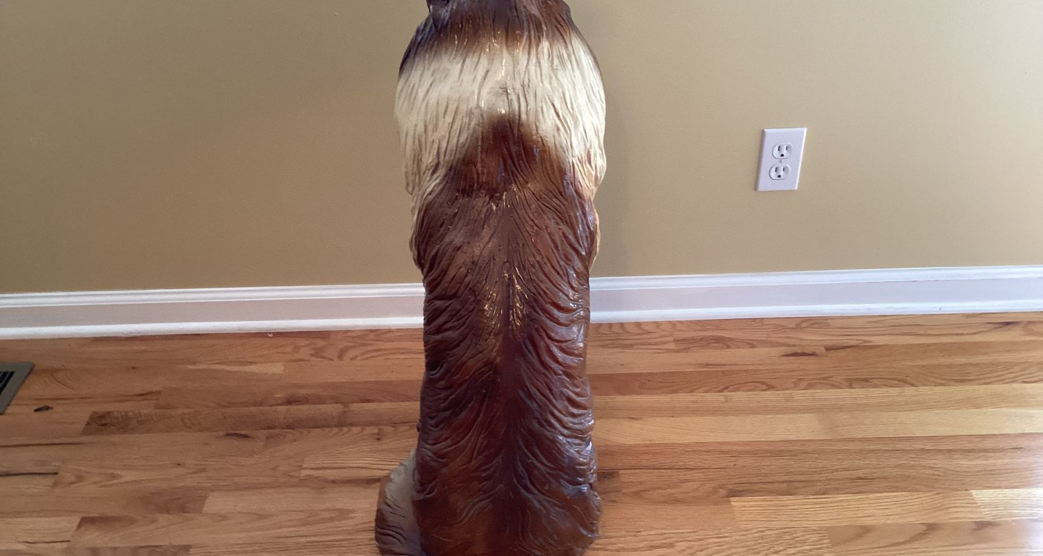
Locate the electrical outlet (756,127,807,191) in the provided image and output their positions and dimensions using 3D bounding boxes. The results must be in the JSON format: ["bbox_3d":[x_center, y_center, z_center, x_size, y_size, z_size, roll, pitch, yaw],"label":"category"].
[{"bbox_3d":[0.434,-0.195,1.560,0.070,0.115,0.008,-2,34,-1],"label":"electrical outlet"}]

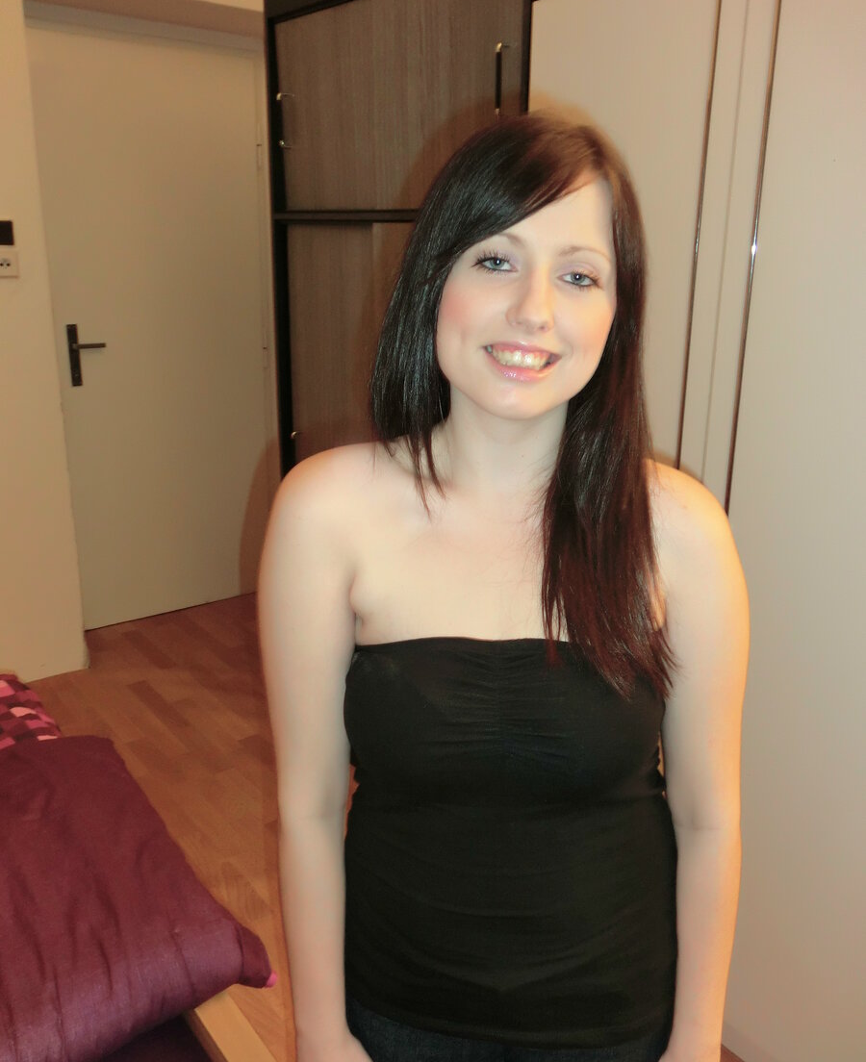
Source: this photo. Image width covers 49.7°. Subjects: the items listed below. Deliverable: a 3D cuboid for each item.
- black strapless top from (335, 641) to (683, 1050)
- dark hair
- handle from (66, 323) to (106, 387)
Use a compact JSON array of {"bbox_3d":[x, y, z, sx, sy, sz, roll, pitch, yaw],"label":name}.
[{"bbox_3d":[0.073,0.263,0.925,0.345,0.420,0.250,2,16,5],"label":"black strapless top"},{"bbox_3d":[0.075,-0.102,0.803,0.265,0.475,0.235,2,16,6],"label":"dark hair"},{"bbox_3d":[-1.244,-0.634,3.371,0.117,0.217,0.058,-12,20,-36],"label":"handle"}]

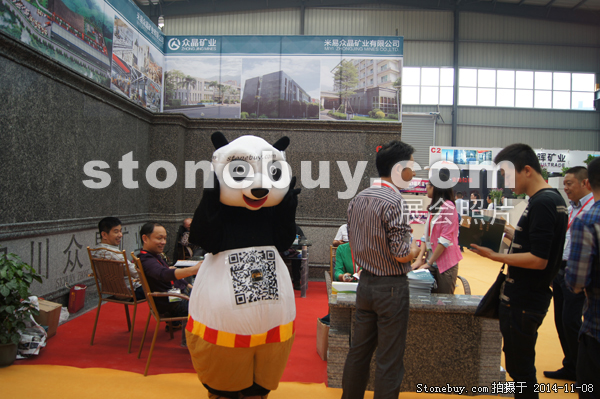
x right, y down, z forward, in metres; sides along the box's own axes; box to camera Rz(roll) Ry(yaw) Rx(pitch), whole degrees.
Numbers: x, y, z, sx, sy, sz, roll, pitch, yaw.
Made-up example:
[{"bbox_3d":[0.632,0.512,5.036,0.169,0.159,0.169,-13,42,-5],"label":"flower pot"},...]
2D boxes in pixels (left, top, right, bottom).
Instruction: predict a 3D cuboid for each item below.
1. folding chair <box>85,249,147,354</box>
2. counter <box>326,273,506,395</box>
[{"bbox_3d":[-1.612,0.906,4.741,0.581,0.911,0.621,1,0,25],"label":"folding chair"},{"bbox_3d":[0.869,1.113,3.981,1.320,0.660,0.540,1,0,2],"label":"counter"}]

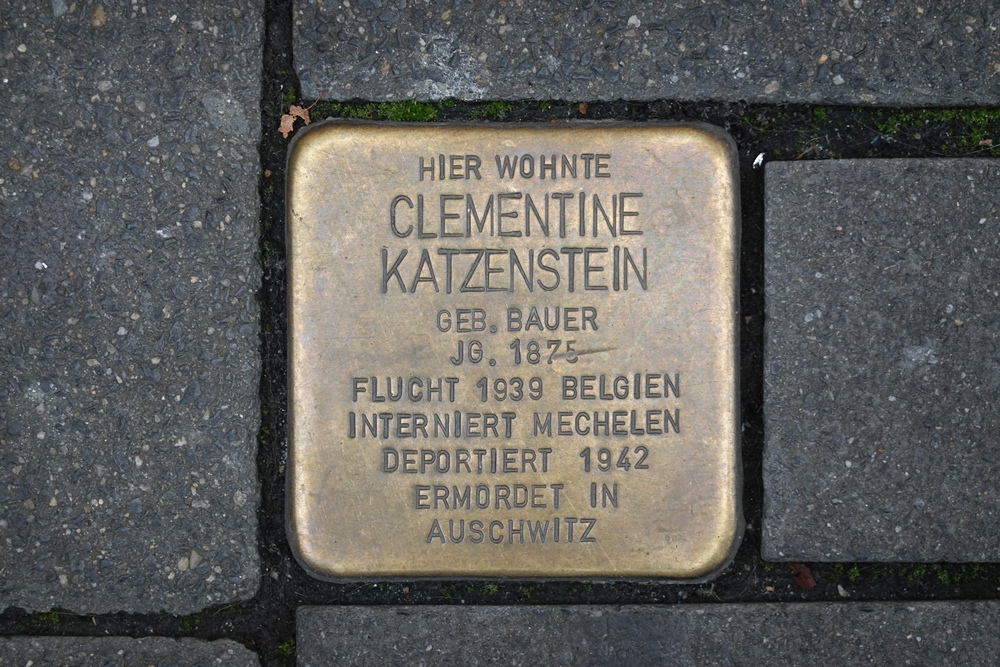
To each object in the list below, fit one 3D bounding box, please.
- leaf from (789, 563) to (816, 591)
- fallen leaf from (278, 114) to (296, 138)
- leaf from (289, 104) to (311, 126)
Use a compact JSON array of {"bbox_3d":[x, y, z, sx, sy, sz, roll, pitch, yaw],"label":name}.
[{"bbox_3d":[0.065,0.052,0.927,0.004,0.002,0.007,-30,86,-2],"label":"leaf"},{"bbox_3d":[-0.046,-0.045,0.934,0.004,0.002,0.005,12,86,1],"label":"fallen leaf"},{"bbox_3d":[-0.043,-0.047,0.934,0.005,0.002,0.003,44,87,3],"label":"leaf"}]

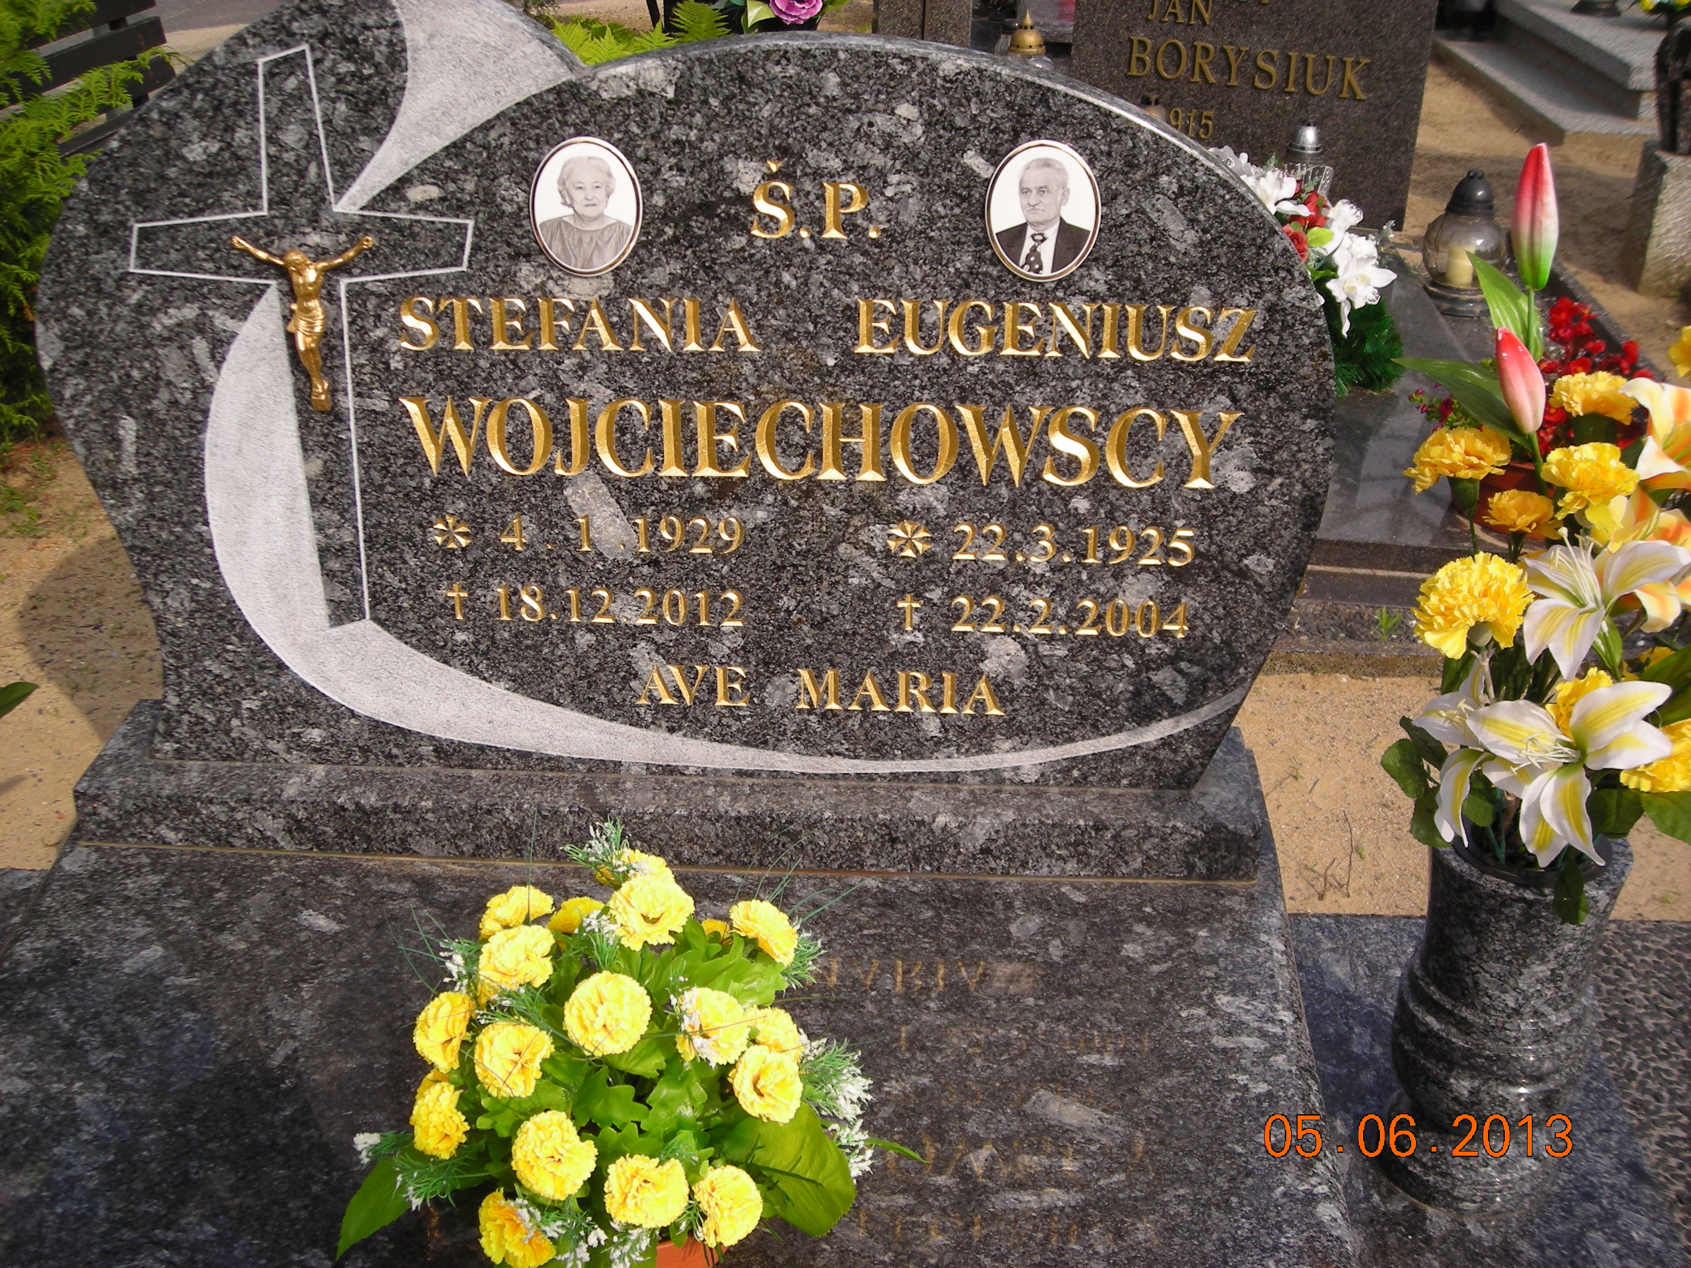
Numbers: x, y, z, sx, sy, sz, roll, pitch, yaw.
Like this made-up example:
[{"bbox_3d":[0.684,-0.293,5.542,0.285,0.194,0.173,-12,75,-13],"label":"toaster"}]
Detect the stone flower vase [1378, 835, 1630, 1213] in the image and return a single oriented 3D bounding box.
[{"bbox_3d":[0.482,0.277,1.371,0.139,0.280,0.139,1,26,3],"label":"stone flower vase"}]

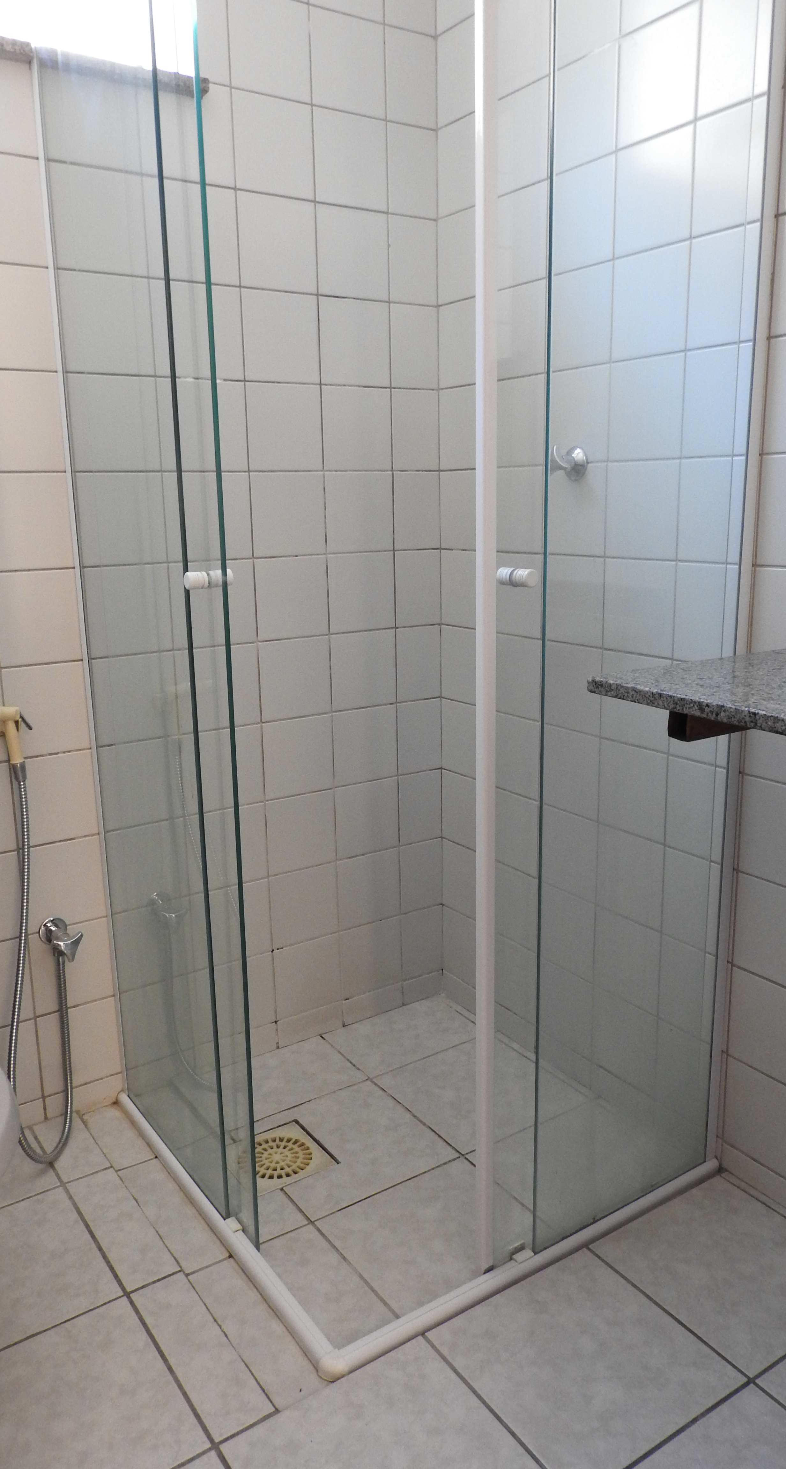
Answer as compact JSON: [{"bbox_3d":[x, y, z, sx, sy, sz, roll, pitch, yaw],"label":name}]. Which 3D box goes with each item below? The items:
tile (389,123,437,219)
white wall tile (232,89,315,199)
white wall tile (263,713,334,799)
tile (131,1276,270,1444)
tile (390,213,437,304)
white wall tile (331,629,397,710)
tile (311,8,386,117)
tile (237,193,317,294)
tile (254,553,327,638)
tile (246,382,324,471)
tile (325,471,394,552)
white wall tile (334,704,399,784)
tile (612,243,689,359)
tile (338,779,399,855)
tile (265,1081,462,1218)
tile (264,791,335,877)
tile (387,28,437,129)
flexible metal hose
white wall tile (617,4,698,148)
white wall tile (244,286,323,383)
[{"bbox_3d":[0.035,-1.077,1.953,0.113,0.156,0.010,-9,15,-32],"label":"tile"},{"bbox_3d":[-0.206,-1.012,1.756,0.151,0.152,0.010,-9,15,-32],"label":"white wall tile"},{"bbox_3d":[-0.186,0.044,2.005,0.152,0.152,0.010,-9,15,-32],"label":"white wall tile"},{"bbox_3d":[-0.257,0.820,1.370,0.084,0.010,0.290,-10,16,-32],"label":"tile"},{"bbox_3d":[0.038,-0.901,1.944,0.111,0.152,0.010,-9,15,-32],"label":"tile"},{"bbox_3d":[-0.060,-0.129,2.073,0.153,0.154,0.009,-9,15,-32],"label":"white wall tile"},{"bbox_3d":[-0.080,-1.184,1.803,0.151,0.152,0.010,-9,15,-32],"label":"tile"},{"bbox_3d":[-0.208,-0.881,1.833,0.154,0.156,0.010,-9,15,-32],"label":"tile"},{"bbox_3d":[-0.192,-0.258,1.935,0.152,0.152,0.010,-9,15,-32],"label":"tile"},{"bbox_3d":[-0.198,-0.560,1.865,0.152,0.152,0.010,-9,15,-32],"label":"tile"},{"bbox_3d":[-0.068,-0.440,2.023,0.154,0.156,0.010,-9,15,-32],"label":"tile"},{"bbox_3d":[-0.057,0.023,2.087,0.152,0.152,0.010,-9,15,-32],"label":"white wall tile"},{"bbox_3d":[0.396,-0.660,1.562,0.010,0.152,0.148,-9,15,-32],"label":"tile"},{"bbox_3d":[-0.054,0.174,2.122,0.152,0.152,0.010,-9,15,-32],"label":"tile"},{"bbox_3d":[-0.085,0.720,1.785,0.287,0.010,0.286,-9,15,-32],"label":"tile"},{"bbox_3d":[-0.185,0.198,2.063,0.152,0.154,0.009,-9,15,-32],"label":"tile"},{"bbox_3d":[0.032,-1.203,1.875,0.111,0.152,0.010,-9,15,-32],"label":"tile"},{"bbox_3d":[-0.601,0.387,1.693,0.115,0.674,0.121,-9,15,-32],"label":"flexible metal hose"},{"bbox_3d":[0.393,-0.974,1.512,0.010,0.154,0.152,-10,16,-32],"label":"white wall tile"},{"bbox_3d":[-0.203,-0.720,1.850,0.152,0.154,0.009,-9,15,-32],"label":"white wall tile"}]

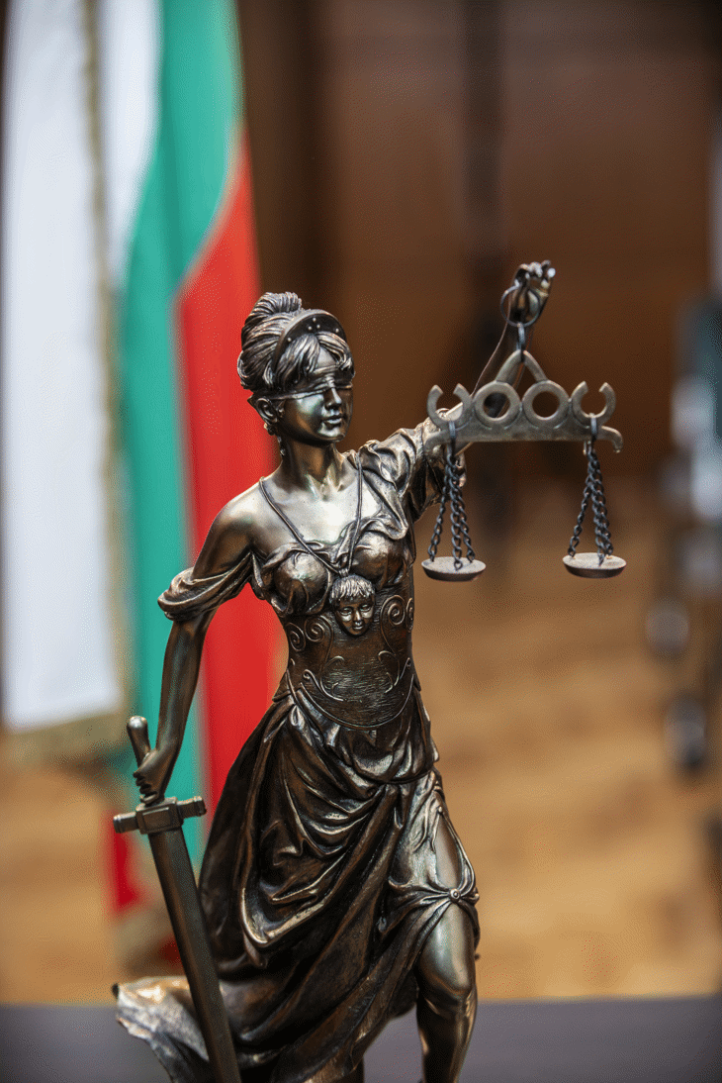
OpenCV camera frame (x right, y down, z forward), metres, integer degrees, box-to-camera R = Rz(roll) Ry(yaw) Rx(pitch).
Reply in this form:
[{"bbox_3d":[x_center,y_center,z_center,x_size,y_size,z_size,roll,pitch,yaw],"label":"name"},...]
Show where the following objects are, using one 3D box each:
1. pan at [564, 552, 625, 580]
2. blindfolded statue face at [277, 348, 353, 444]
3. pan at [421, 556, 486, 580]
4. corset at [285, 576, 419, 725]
[{"bbox_3d":[0.066,0.007,0.676,0.018,0.003,0.018,0,15,0],"label":"pan"},{"bbox_3d":[-0.013,-0.040,0.668,0.019,0.025,0.013,-10,18,-33],"label":"blindfolded statue face"},{"bbox_3d":[0.026,0.008,0.672,0.018,0.003,0.018,0,15,0],"label":"pan"},{"bbox_3d":[-0.003,0.031,0.688,0.036,0.040,0.027,-6,15,-7],"label":"corset"}]

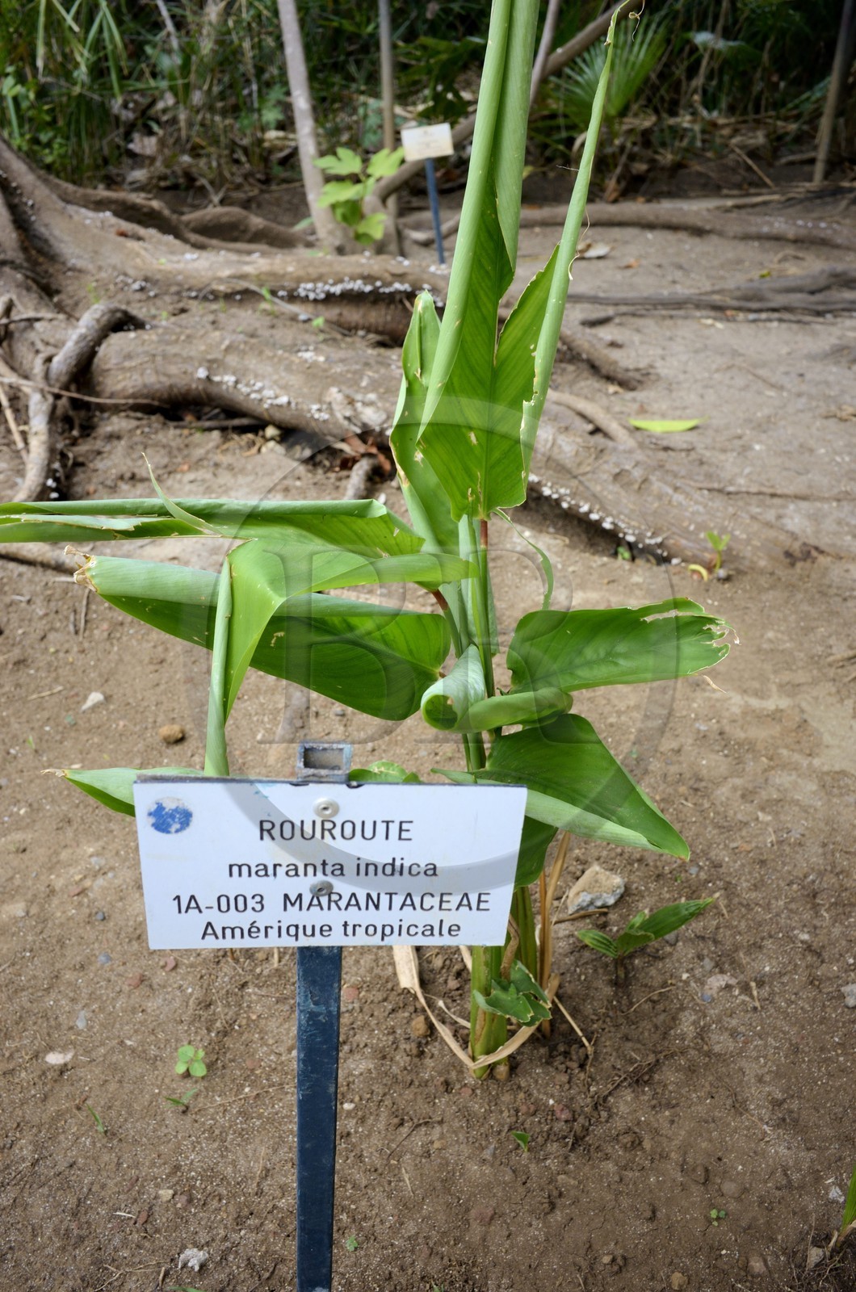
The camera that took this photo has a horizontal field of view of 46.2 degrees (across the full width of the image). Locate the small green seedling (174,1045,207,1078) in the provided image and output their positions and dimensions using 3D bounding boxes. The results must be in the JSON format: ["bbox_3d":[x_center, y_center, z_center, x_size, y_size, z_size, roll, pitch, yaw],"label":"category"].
[{"bbox_3d":[-0.226,0.397,0.957,0.024,0.021,0.022,0,32,0],"label":"small green seedling"}]

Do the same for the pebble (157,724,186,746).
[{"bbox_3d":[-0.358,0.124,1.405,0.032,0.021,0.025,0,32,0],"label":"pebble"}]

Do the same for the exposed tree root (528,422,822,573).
[{"bbox_3d":[0.546,-0.364,2.320,0.700,0.160,0.250,22,37,32],"label":"exposed tree root"}]

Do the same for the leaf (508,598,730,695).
[{"bbox_3d":[0.155,-0.001,0.830,0.170,0.050,0.060,-5,31,-9],"label":"leaf"}]

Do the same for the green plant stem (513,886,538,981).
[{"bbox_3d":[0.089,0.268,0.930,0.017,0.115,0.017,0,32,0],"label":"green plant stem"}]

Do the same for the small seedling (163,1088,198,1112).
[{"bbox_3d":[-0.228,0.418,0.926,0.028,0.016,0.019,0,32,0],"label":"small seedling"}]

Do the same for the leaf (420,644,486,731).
[{"bbox_3d":[0.020,0.032,0.790,0.048,0.053,0.055,10,32,17],"label":"leaf"}]

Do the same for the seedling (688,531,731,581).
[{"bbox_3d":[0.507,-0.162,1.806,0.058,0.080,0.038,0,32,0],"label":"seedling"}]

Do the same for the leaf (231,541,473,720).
[{"bbox_3d":[-0.061,-0.016,0.750,0.165,0.100,0.090,-5,31,-9],"label":"leaf"}]

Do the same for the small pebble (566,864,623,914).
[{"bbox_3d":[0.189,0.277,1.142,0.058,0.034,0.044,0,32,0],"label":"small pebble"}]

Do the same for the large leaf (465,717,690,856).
[{"bbox_3d":[0.121,0.113,0.835,0.170,0.075,0.090,10,32,17],"label":"large leaf"}]

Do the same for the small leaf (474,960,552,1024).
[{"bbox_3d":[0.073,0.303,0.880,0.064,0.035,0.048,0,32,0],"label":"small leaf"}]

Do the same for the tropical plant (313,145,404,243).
[{"bbox_3d":[-0.282,-1.828,4.060,0.345,0.330,0.260,0,32,0],"label":"tropical plant"}]

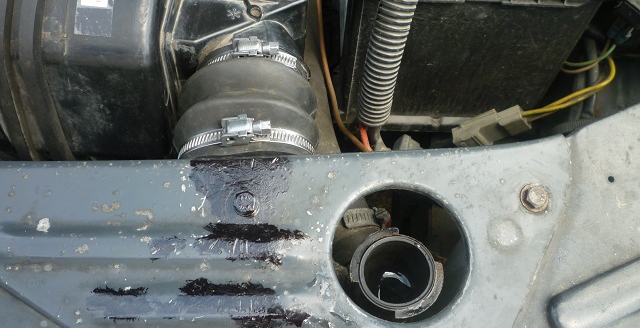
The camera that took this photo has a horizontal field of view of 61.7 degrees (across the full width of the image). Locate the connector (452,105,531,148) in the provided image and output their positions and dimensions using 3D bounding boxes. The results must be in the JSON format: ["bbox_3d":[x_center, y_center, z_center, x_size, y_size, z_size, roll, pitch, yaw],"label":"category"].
[{"bbox_3d":[0.120,-0.025,0.375,0.054,0.018,0.022,-24,66,-14],"label":"connector"}]

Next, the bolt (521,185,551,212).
[{"bbox_3d":[0.117,0.018,0.291,0.016,0.008,0.016,-1,71,2],"label":"bolt"}]

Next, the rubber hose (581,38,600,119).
[{"bbox_3d":[0.248,-0.078,0.490,0.014,0.011,0.073,3,88,0],"label":"rubber hose"}]

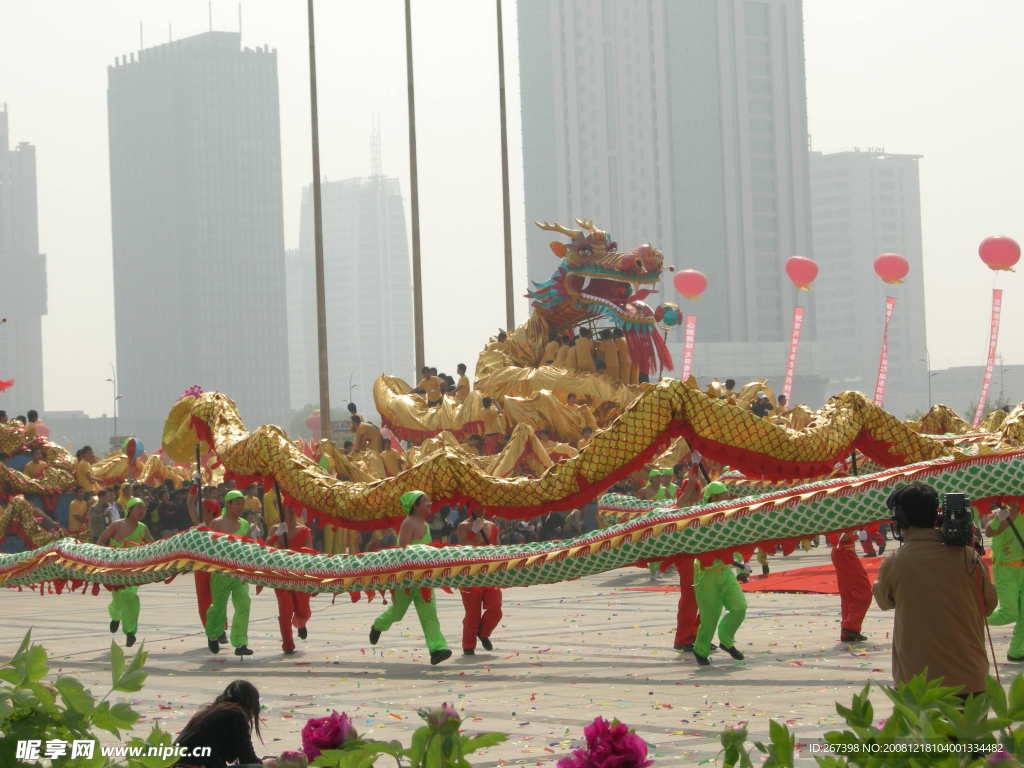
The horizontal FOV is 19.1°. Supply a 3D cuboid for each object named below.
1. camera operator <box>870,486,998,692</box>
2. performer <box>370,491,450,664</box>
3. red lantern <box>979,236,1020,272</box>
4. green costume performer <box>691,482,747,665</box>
[{"bbox_3d":[2.011,1.326,14.400,0.620,1.730,0.500,-2,-1,5],"label":"camera operator"},{"bbox_3d":[-0.966,1.842,29.000,0.720,1.670,0.500,-2,-1,17],"label":"performer"},{"bbox_3d":[25.146,-6.699,157.000,2.120,1.800,2.120,-2,-2,0],"label":"red lantern"},{"bbox_3d":[1.879,1.741,28.000,0.550,1.680,0.500,-3,-2,41],"label":"green costume performer"}]

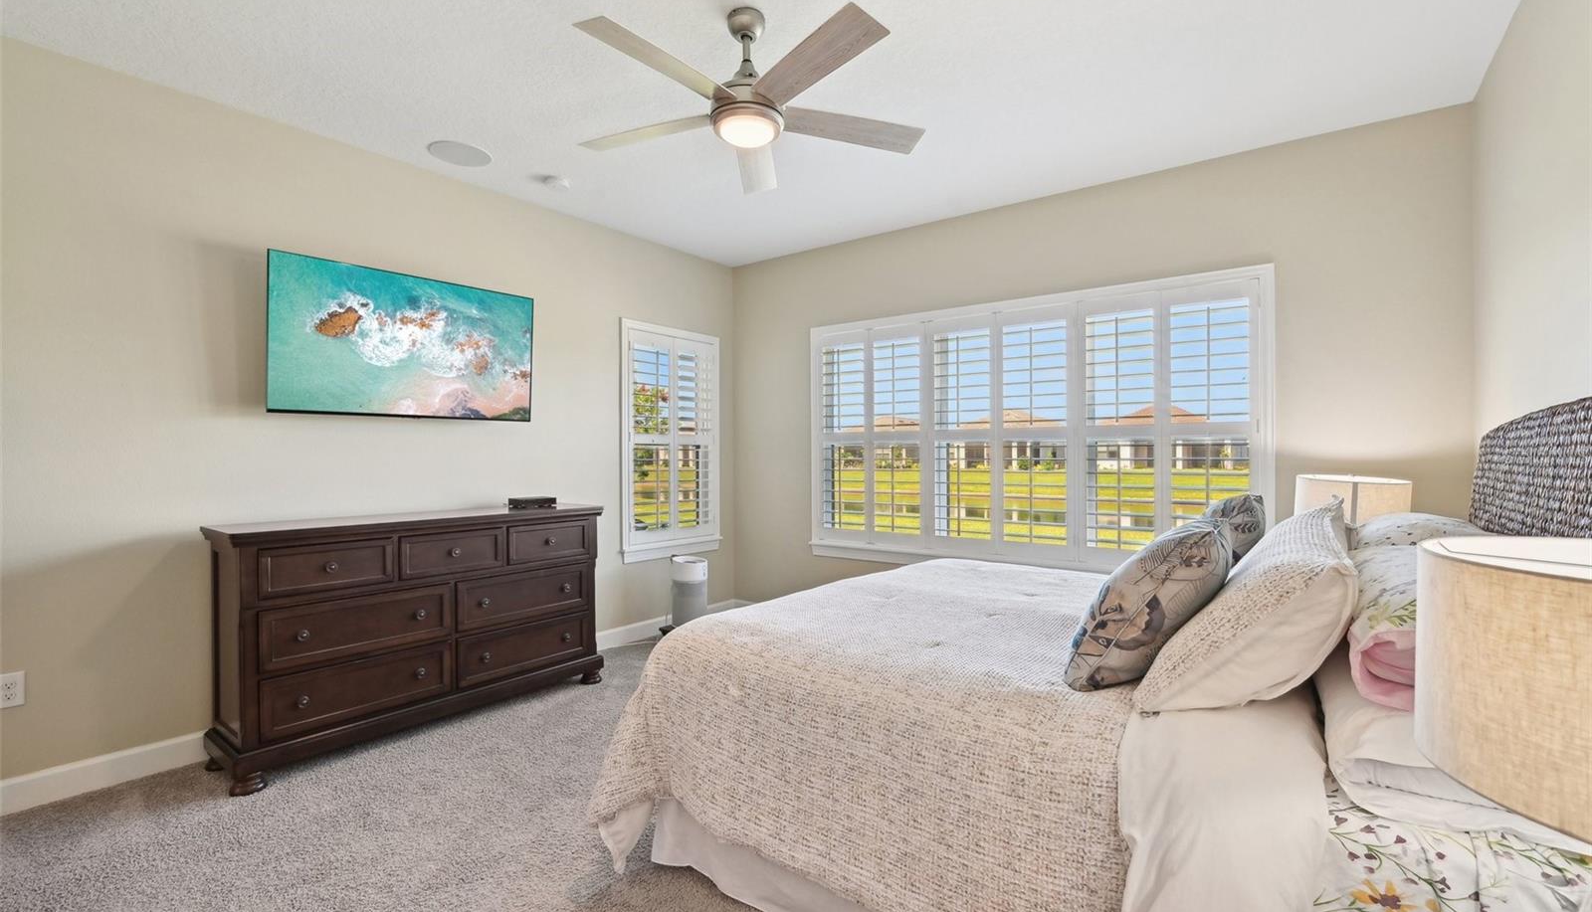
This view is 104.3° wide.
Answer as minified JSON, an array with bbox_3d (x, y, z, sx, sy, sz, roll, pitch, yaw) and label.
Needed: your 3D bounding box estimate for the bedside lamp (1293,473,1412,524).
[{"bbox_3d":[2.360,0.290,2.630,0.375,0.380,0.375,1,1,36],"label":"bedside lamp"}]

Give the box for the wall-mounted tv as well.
[{"bbox_3d":[-1.964,-0.560,3.216,0.050,0.715,1.225,1,1,39],"label":"wall-mounted tv"}]

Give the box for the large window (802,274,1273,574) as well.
[{"bbox_3d":[1.221,-0.110,3.790,2.700,1.660,0.110,1,1,36],"label":"large window"}]

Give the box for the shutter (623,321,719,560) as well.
[{"bbox_3d":[-0.884,-0.097,4.574,0.100,1.670,0.900,1,1,39],"label":"shutter"}]

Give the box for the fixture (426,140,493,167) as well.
[{"bbox_3d":[-1.699,-1.521,3.122,0.285,0.030,0.285,0,0,0],"label":"fixture"}]

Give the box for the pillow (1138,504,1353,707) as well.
[{"bbox_3d":[1.170,0.395,1.600,0.720,0.520,0.210,0,45,-54],"label":"pillow"}]

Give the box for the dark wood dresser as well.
[{"bbox_3d":[-1.809,0.796,3.093,0.470,1.015,1.620,1,1,38],"label":"dark wood dresser"}]

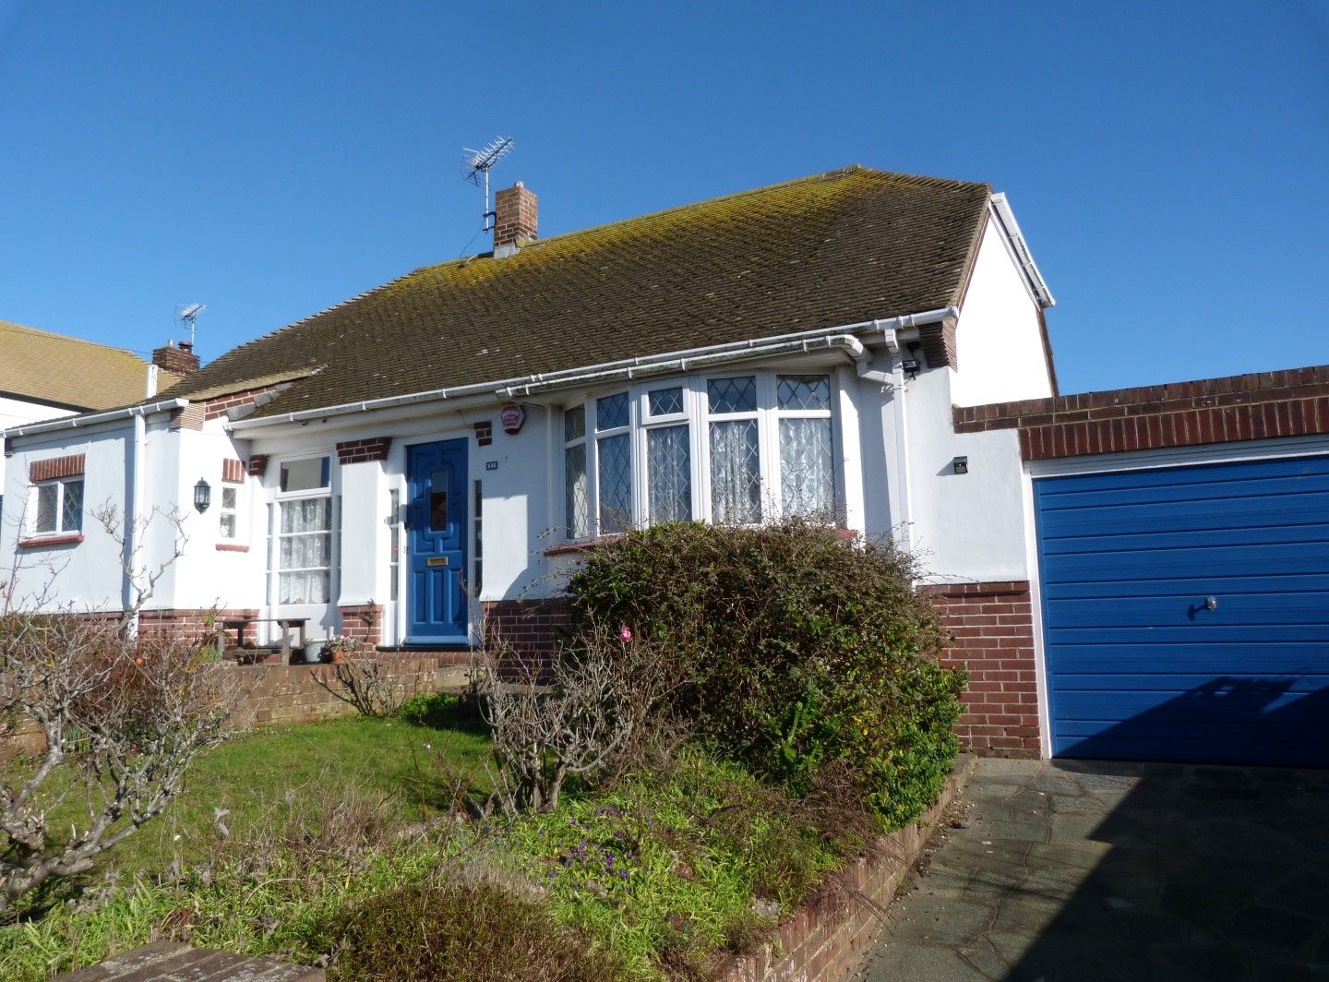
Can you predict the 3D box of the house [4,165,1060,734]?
[{"bbox_3d":[-0.789,-0.797,12.450,10.200,6.450,9.450,-5,-8,26],"label":"house"}]

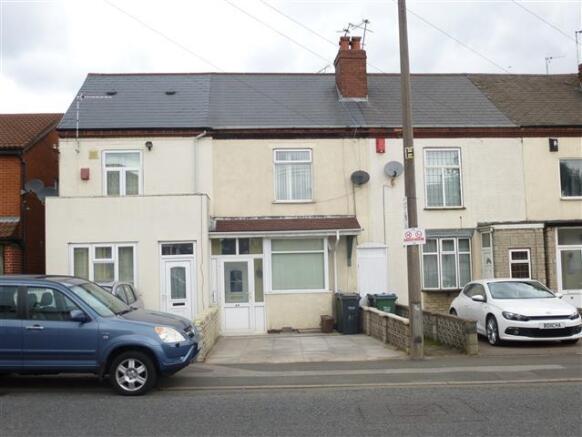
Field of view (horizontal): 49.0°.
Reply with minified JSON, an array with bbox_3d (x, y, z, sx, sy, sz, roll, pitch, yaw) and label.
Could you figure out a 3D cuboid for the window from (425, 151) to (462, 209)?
[{"bbox_3d":[4.390,-1.159,18.399,1.101,1.736,0.100,-1,-4,-5],"label":"window"}]

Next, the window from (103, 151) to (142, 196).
[{"bbox_3d":[-4.549,-1.152,17.286,1.079,1.370,0.100,-1,-4,-5],"label":"window"}]

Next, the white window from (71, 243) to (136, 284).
[{"bbox_3d":[-4.619,1.238,15.858,1.609,1.233,0.100,-1,-4,-5],"label":"white window"}]

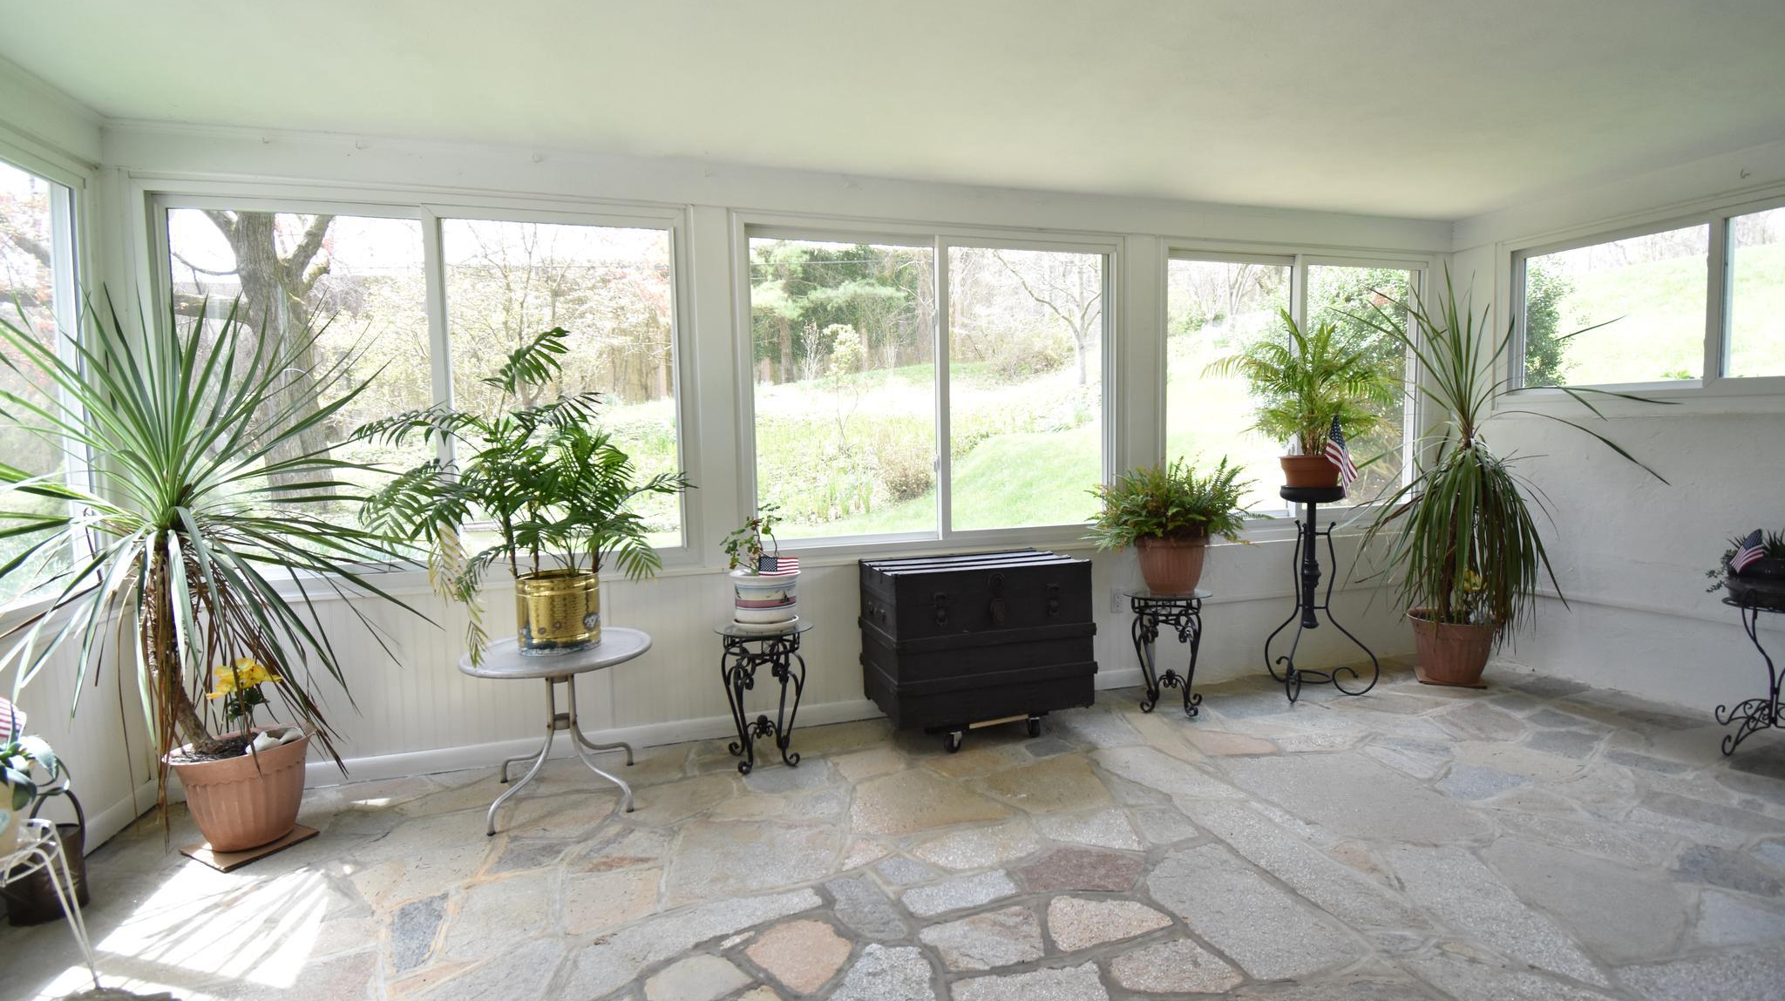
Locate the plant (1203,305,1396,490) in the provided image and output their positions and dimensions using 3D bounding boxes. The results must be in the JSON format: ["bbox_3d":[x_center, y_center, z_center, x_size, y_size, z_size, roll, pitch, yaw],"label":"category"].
[{"bbox_3d":[1.952,-0.472,3.476,0.756,0.831,0.670,-2,4,-15],"label":"plant"}]

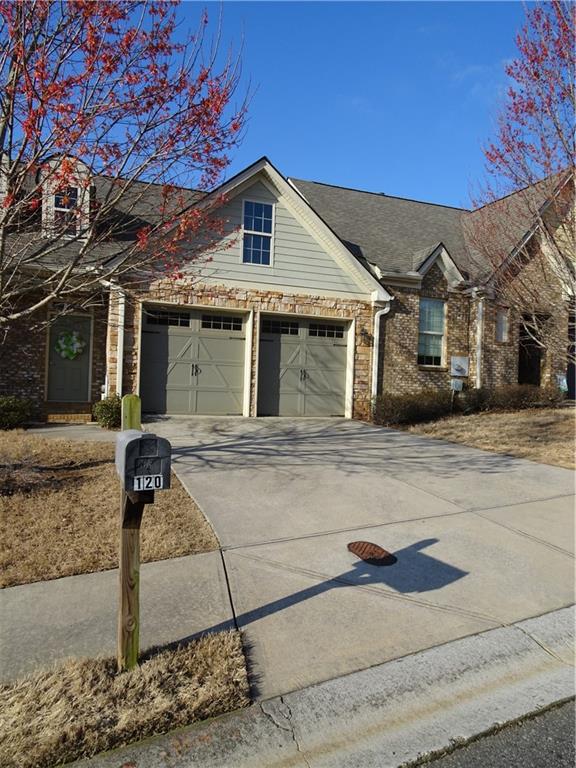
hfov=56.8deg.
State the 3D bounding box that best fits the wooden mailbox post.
[{"bbox_3d":[-0.740,0.765,2.585,0.195,1.395,0.620,2,-1,-24],"label":"wooden mailbox post"}]

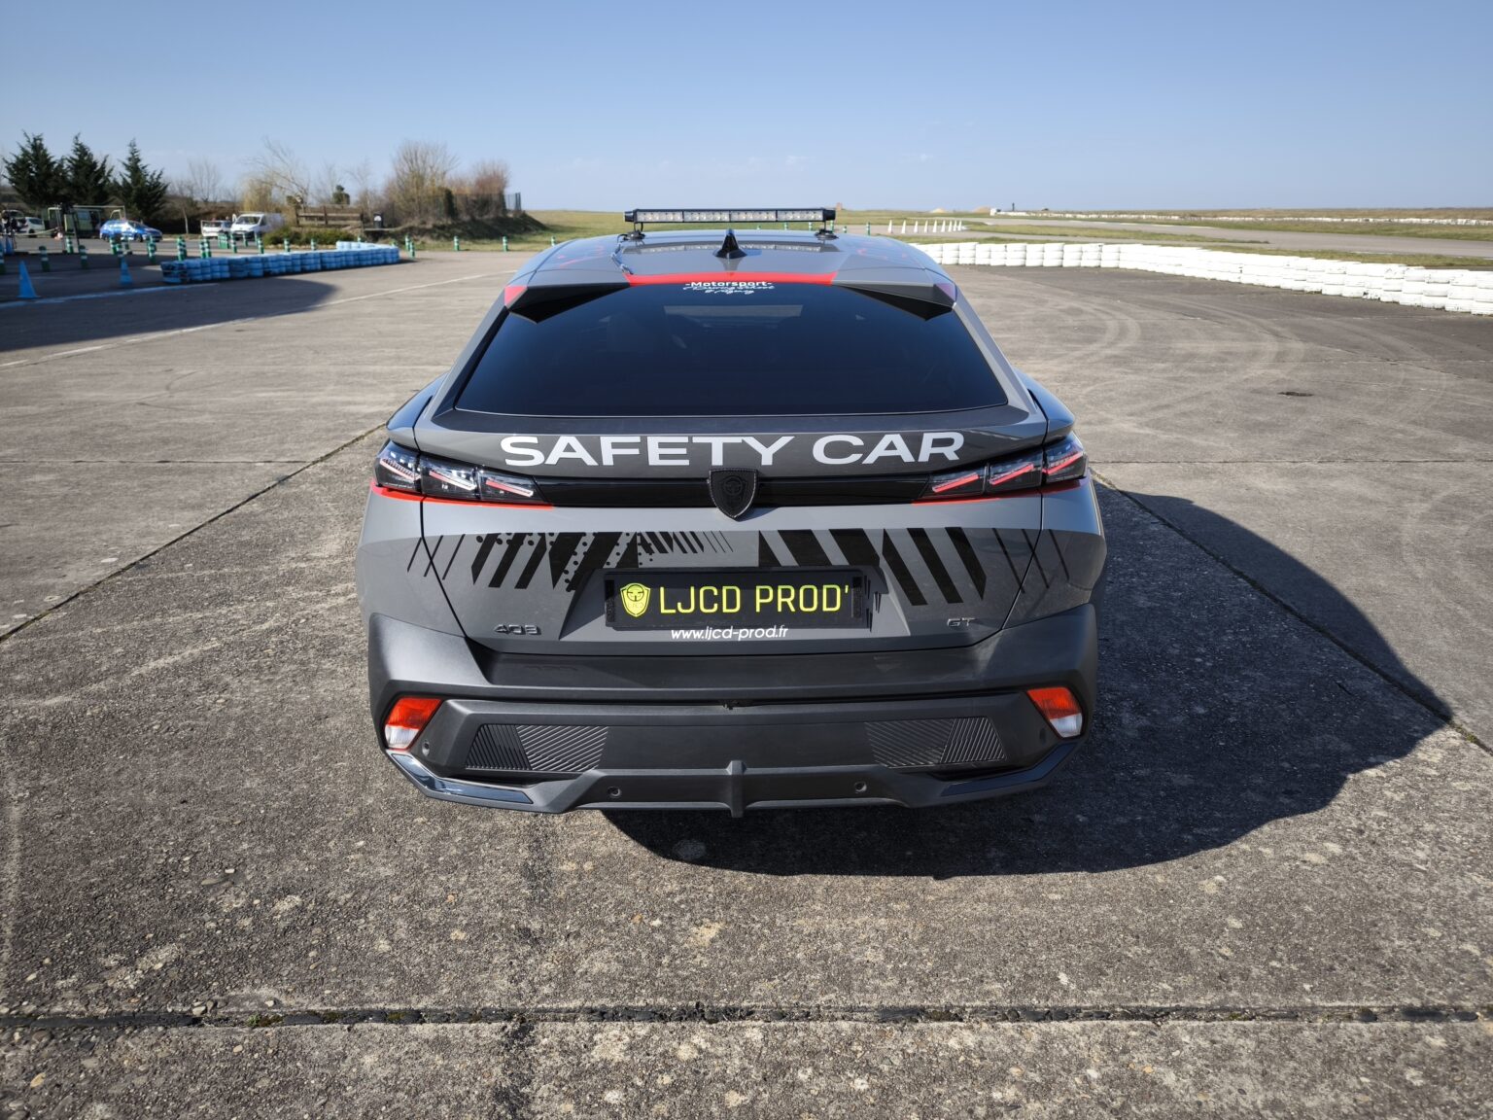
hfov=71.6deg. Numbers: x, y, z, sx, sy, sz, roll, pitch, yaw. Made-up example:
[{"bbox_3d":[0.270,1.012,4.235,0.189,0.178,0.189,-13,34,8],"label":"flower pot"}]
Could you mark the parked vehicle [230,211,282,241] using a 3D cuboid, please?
[{"bbox_3d":[-37.697,-25.762,80.000,1.900,1.930,4.750,1,18,3],"label":"parked vehicle"}]

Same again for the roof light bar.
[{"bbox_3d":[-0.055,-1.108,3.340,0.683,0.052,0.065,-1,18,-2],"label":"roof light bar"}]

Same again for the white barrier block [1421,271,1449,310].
[{"bbox_3d":[12.227,-4.798,18.300,0.620,0.650,0.620,-1,18,-2],"label":"white barrier block"}]

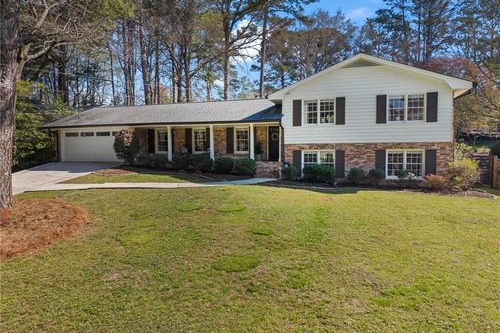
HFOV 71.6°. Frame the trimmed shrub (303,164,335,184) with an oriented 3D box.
[{"bbox_3d":[3.510,0.359,17.765,1.607,0.995,1.150,0,4,18],"label":"trimmed shrub"}]

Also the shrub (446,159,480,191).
[{"bbox_3d":[9.797,0.367,15.909,1.560,1.530,1.450,0,4,18],"label":"shrub"}]

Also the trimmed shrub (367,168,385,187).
[{"bbox_3d":[6.159,0.540,17.013,0.883,0.951,0.900,0,4,18],"label":"trimmed shrub"}]

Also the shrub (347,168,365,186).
[{"bbox_3d":[5.266,0.512,17.305,0.898,0.893,0.900,0,4,18],"label":"shrub"}]

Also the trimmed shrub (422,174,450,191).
[{"bbox_3d":[8.661,0.743,16.100,1.300,0.806,1.150,0,4,18],"label":"trimmed shrub"}]

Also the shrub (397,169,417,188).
[{"bbox_3d":[7.484,0.574,16.580,0.956,0.831,0.900,0,4,18],"label":"shrub"}]

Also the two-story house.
[{"bbox_3d":[-0.346,-2.765,25.392,25.903,6.590,11.500,0,4,18],"label":"two-story house"}]

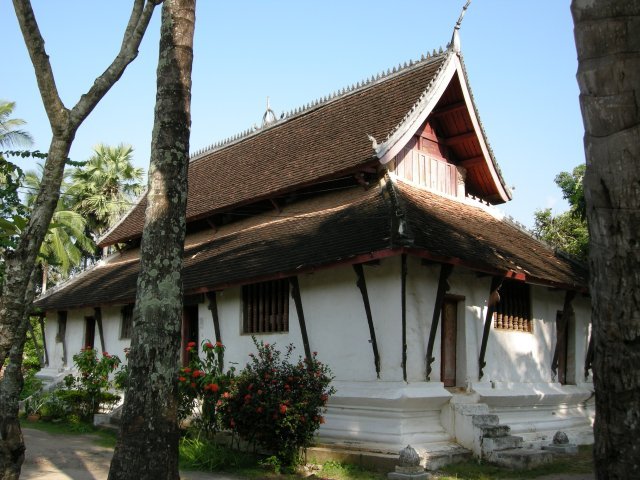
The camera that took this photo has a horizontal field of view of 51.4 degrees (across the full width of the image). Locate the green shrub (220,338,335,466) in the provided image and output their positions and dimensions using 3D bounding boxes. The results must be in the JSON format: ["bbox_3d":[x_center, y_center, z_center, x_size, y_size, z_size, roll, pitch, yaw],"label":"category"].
[{"bbox_3d":[-0.803,3.071,12.578,1.837,2.257,1.974,1,-11,0],"label":"green shrub"}]

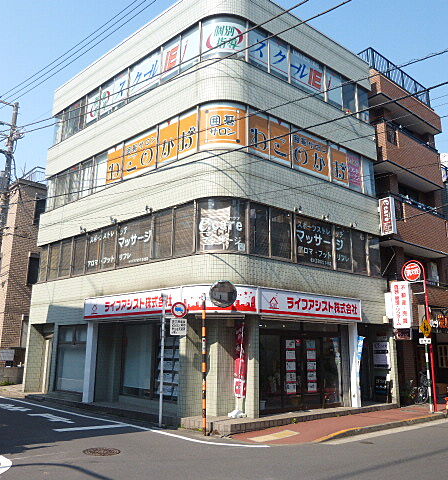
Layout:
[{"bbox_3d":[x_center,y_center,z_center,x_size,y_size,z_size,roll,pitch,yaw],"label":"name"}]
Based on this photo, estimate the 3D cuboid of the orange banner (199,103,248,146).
[{"bbox_3d":[-0.018,-3.112,12.743,1.300,1.181,0.240,0,-14,2],"label":"orange banner"}]

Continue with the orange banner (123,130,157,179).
[{"bbox_3d":[-2.665,-2.683,14.620,1.697,1.193,0.060,-11,-18,40],"label":"orange banner"}]

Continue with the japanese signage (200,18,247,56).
[{"bbox_3d":[0.006,-5.785,13.391,1.280,1.140,0.240,0,-14,2],"label":"japanese signage"}]

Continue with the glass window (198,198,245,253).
[{"bbox_3d":[-0.042,-0.362,12.082,1.300,1.409,0.250,0,-14,2],"label":"glass window"}]

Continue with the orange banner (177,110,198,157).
[{"bbox_3d":[-1.024,-3.022,13.203,0.775,1.252,0.060,-11,-18,40],"label":"orange banner"}]

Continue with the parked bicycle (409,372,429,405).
[{"bbox_3d":[6.638,5.023,15.864,0.580,1.060,1.650,1,-14,0],"label":"parked bicycle"}]

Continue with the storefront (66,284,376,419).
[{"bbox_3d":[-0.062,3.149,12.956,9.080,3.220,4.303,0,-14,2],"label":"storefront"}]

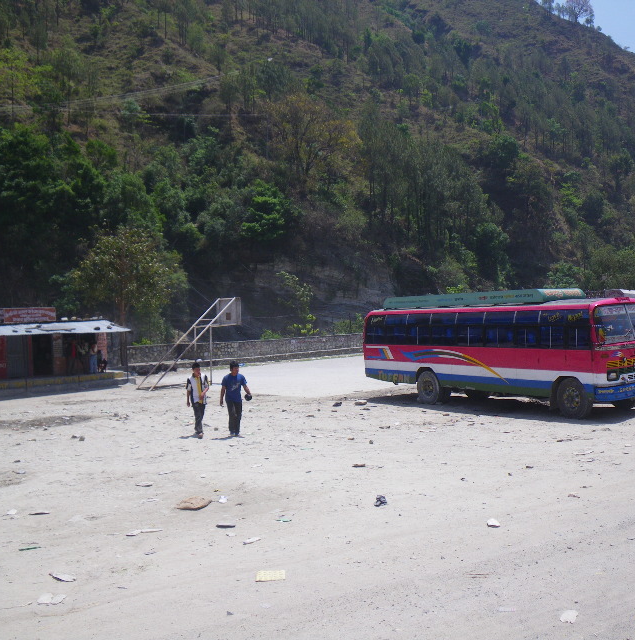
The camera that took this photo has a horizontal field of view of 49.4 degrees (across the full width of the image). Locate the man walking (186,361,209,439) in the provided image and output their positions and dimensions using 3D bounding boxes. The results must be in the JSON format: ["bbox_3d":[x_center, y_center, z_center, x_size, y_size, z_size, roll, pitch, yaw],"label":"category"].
[{"bbox_3d":[-2.695,1.797,15.500,0.550,1.690,0.400,-1,0,-18],"label":"man walking"}]

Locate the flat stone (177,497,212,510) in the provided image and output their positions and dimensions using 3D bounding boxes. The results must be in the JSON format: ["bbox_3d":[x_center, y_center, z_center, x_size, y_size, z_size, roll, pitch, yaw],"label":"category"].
[{"bbox_3d":[-1.716,2.540,9.600,0.370,0.070,0.520,-1,0,12],"label":"flat stone"}]

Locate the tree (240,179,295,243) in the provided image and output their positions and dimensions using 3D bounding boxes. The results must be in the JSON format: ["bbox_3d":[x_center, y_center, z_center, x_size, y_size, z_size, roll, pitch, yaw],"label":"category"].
[{"bbox_3d":[-5.680,-12.578,80.000,6.300,7.200,6.000,-1,0,0],"label":"tree"}]

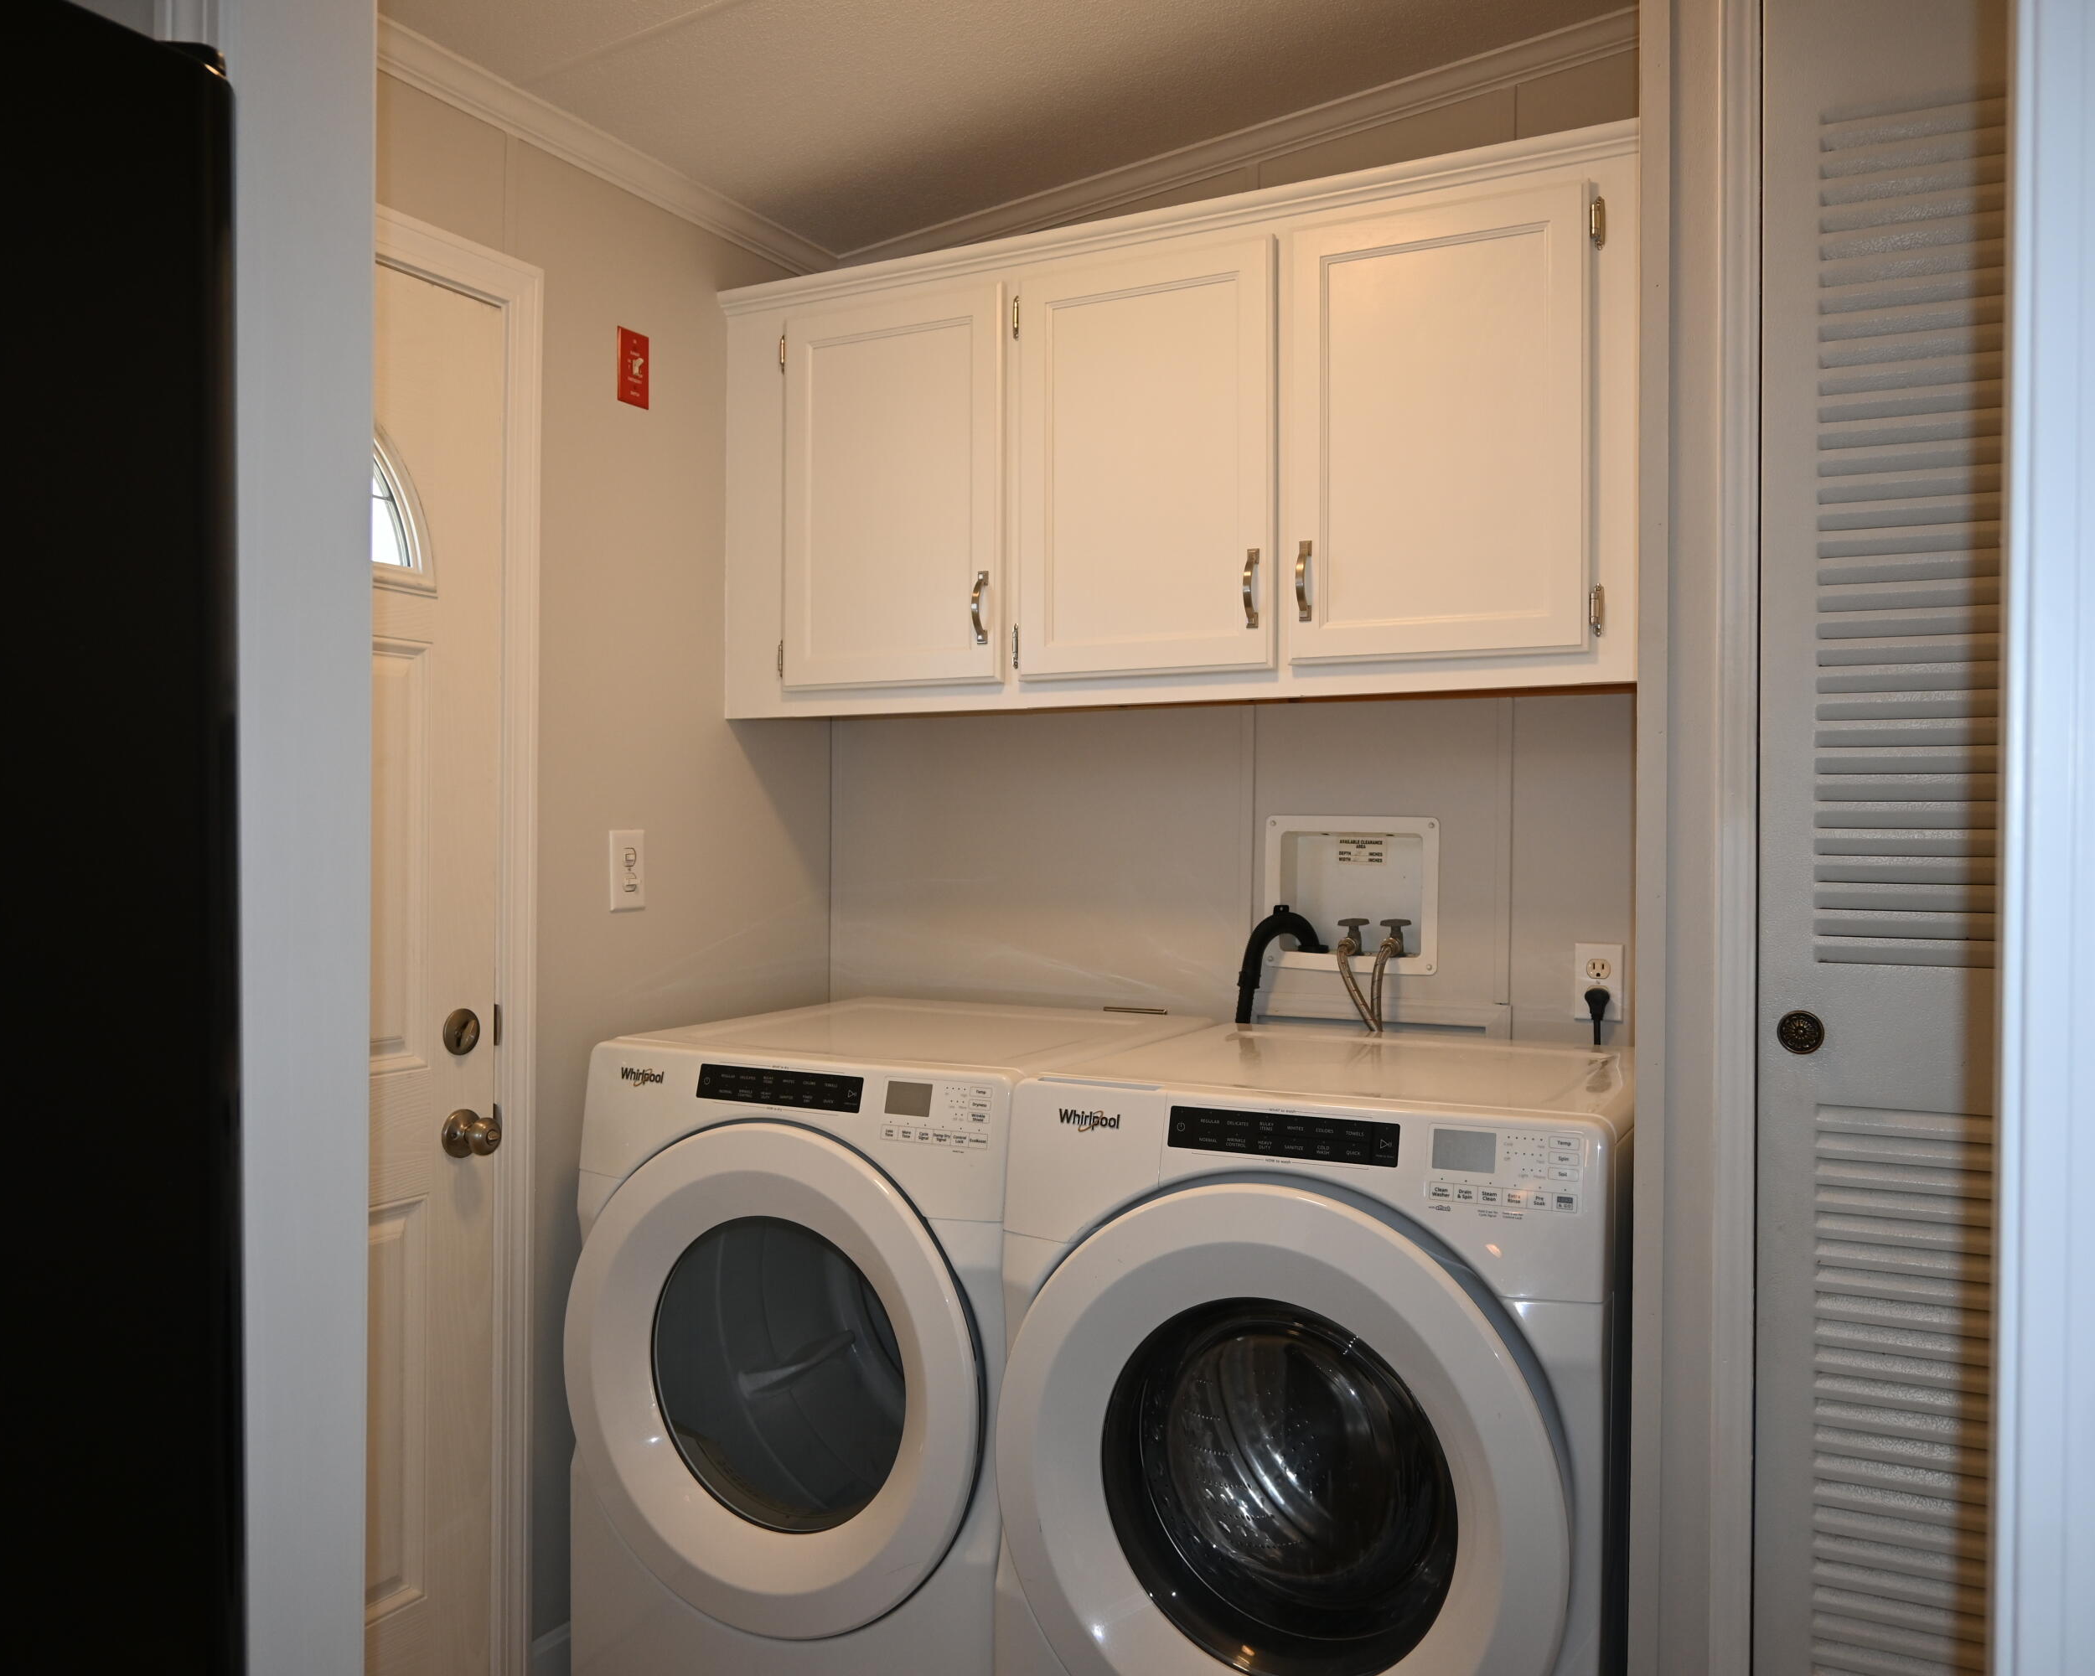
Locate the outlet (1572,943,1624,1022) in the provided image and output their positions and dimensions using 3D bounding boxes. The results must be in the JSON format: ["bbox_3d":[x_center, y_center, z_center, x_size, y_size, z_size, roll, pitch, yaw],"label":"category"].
[{"bbox_3d":[0.806,0.212,2.447,0.069,0.113,0.011,0,0,29],"label":"outlet"}]

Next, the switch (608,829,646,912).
[{"bbox_3d":[-0.657,0.050,2.634,0.012,0.121,0.077,0,0,29],"label":"switch"}]

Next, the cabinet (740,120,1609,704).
[{"bbox_3d":[0.199,-0.555,2.605,1.535,0.716,0.324,0,0,29],"label":"cabinet"}]

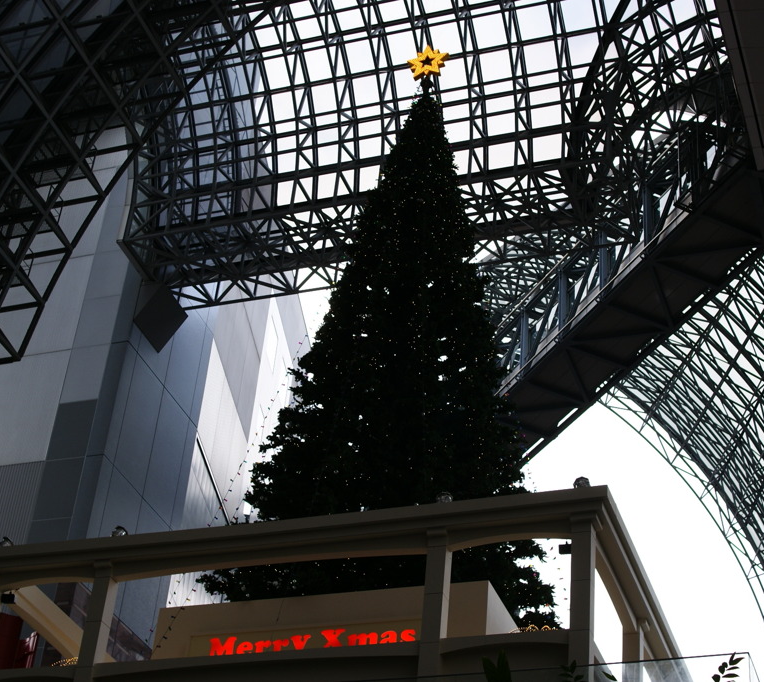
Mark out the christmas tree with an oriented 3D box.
[{"bbox_3d":[0.636,-0.985,39.668,8.256,19.296,8.256,-8,-37,18],"label":"christmas tree"}]

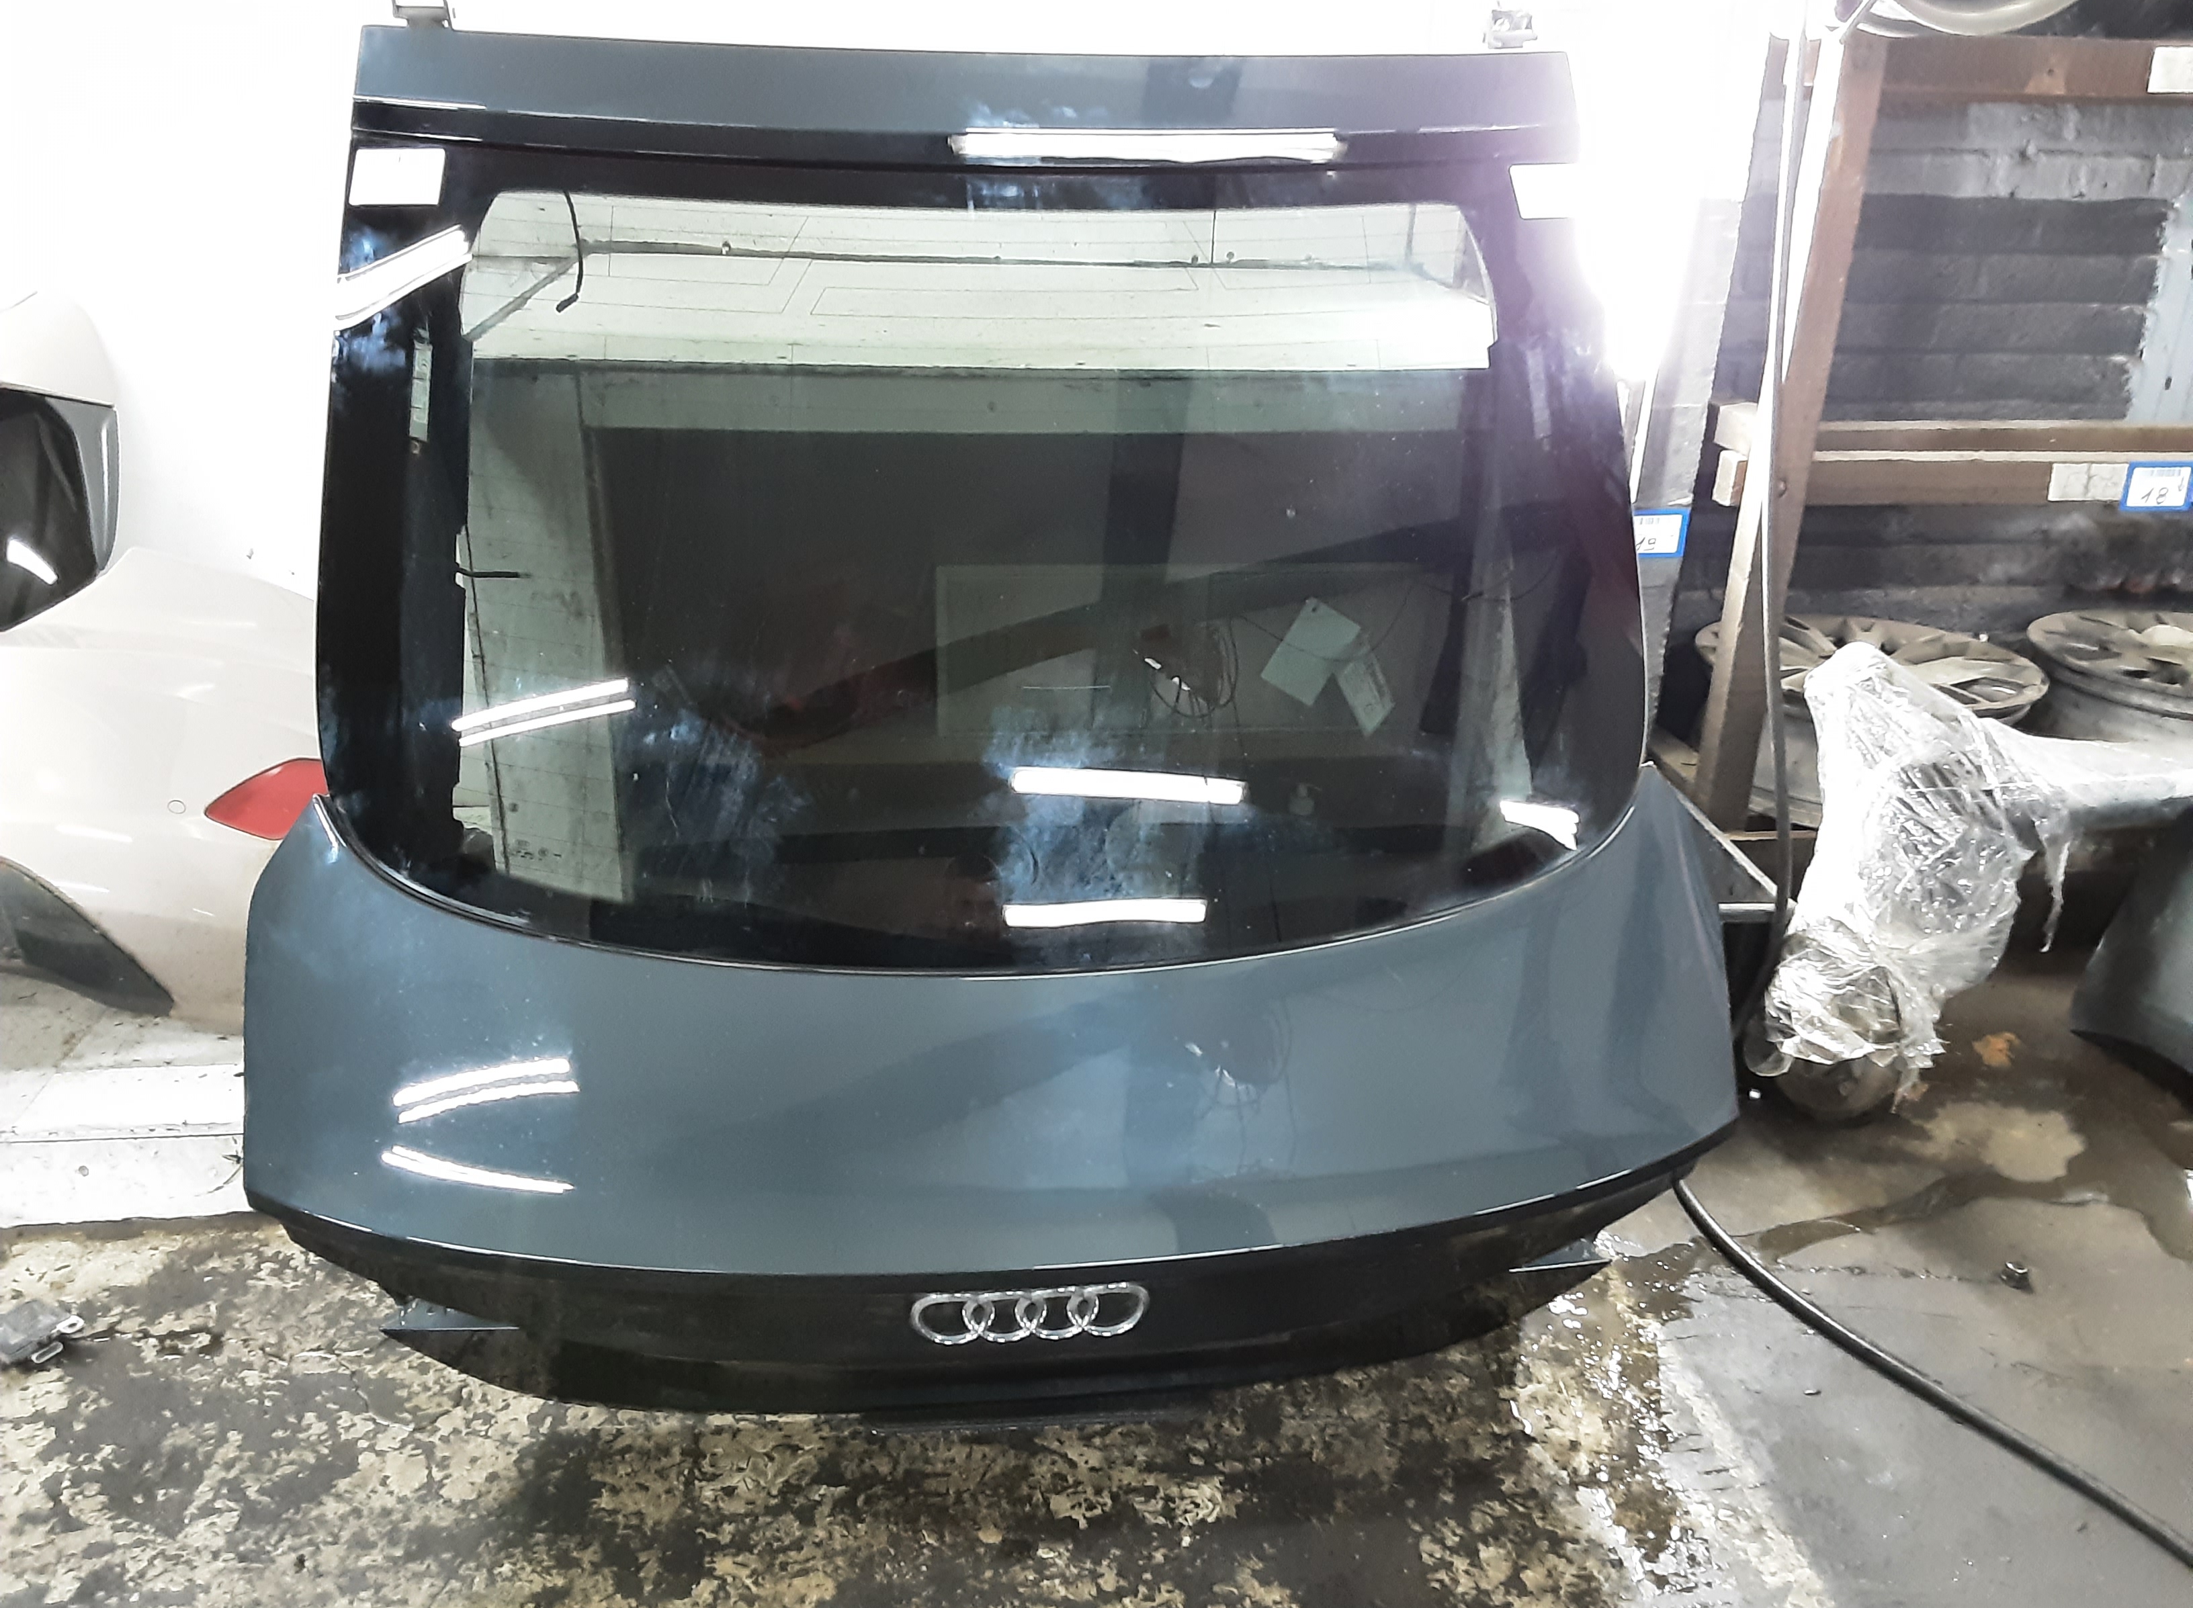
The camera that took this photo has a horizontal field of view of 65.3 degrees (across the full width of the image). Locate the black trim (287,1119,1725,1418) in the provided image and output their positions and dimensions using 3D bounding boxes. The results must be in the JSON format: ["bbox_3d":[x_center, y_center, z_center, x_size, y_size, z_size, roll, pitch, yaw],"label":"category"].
[{"bbox_3d":[-0.058,0.436,1.530,1.300,0.215,0.150,-2,35,-7],"label":"black trim"}]

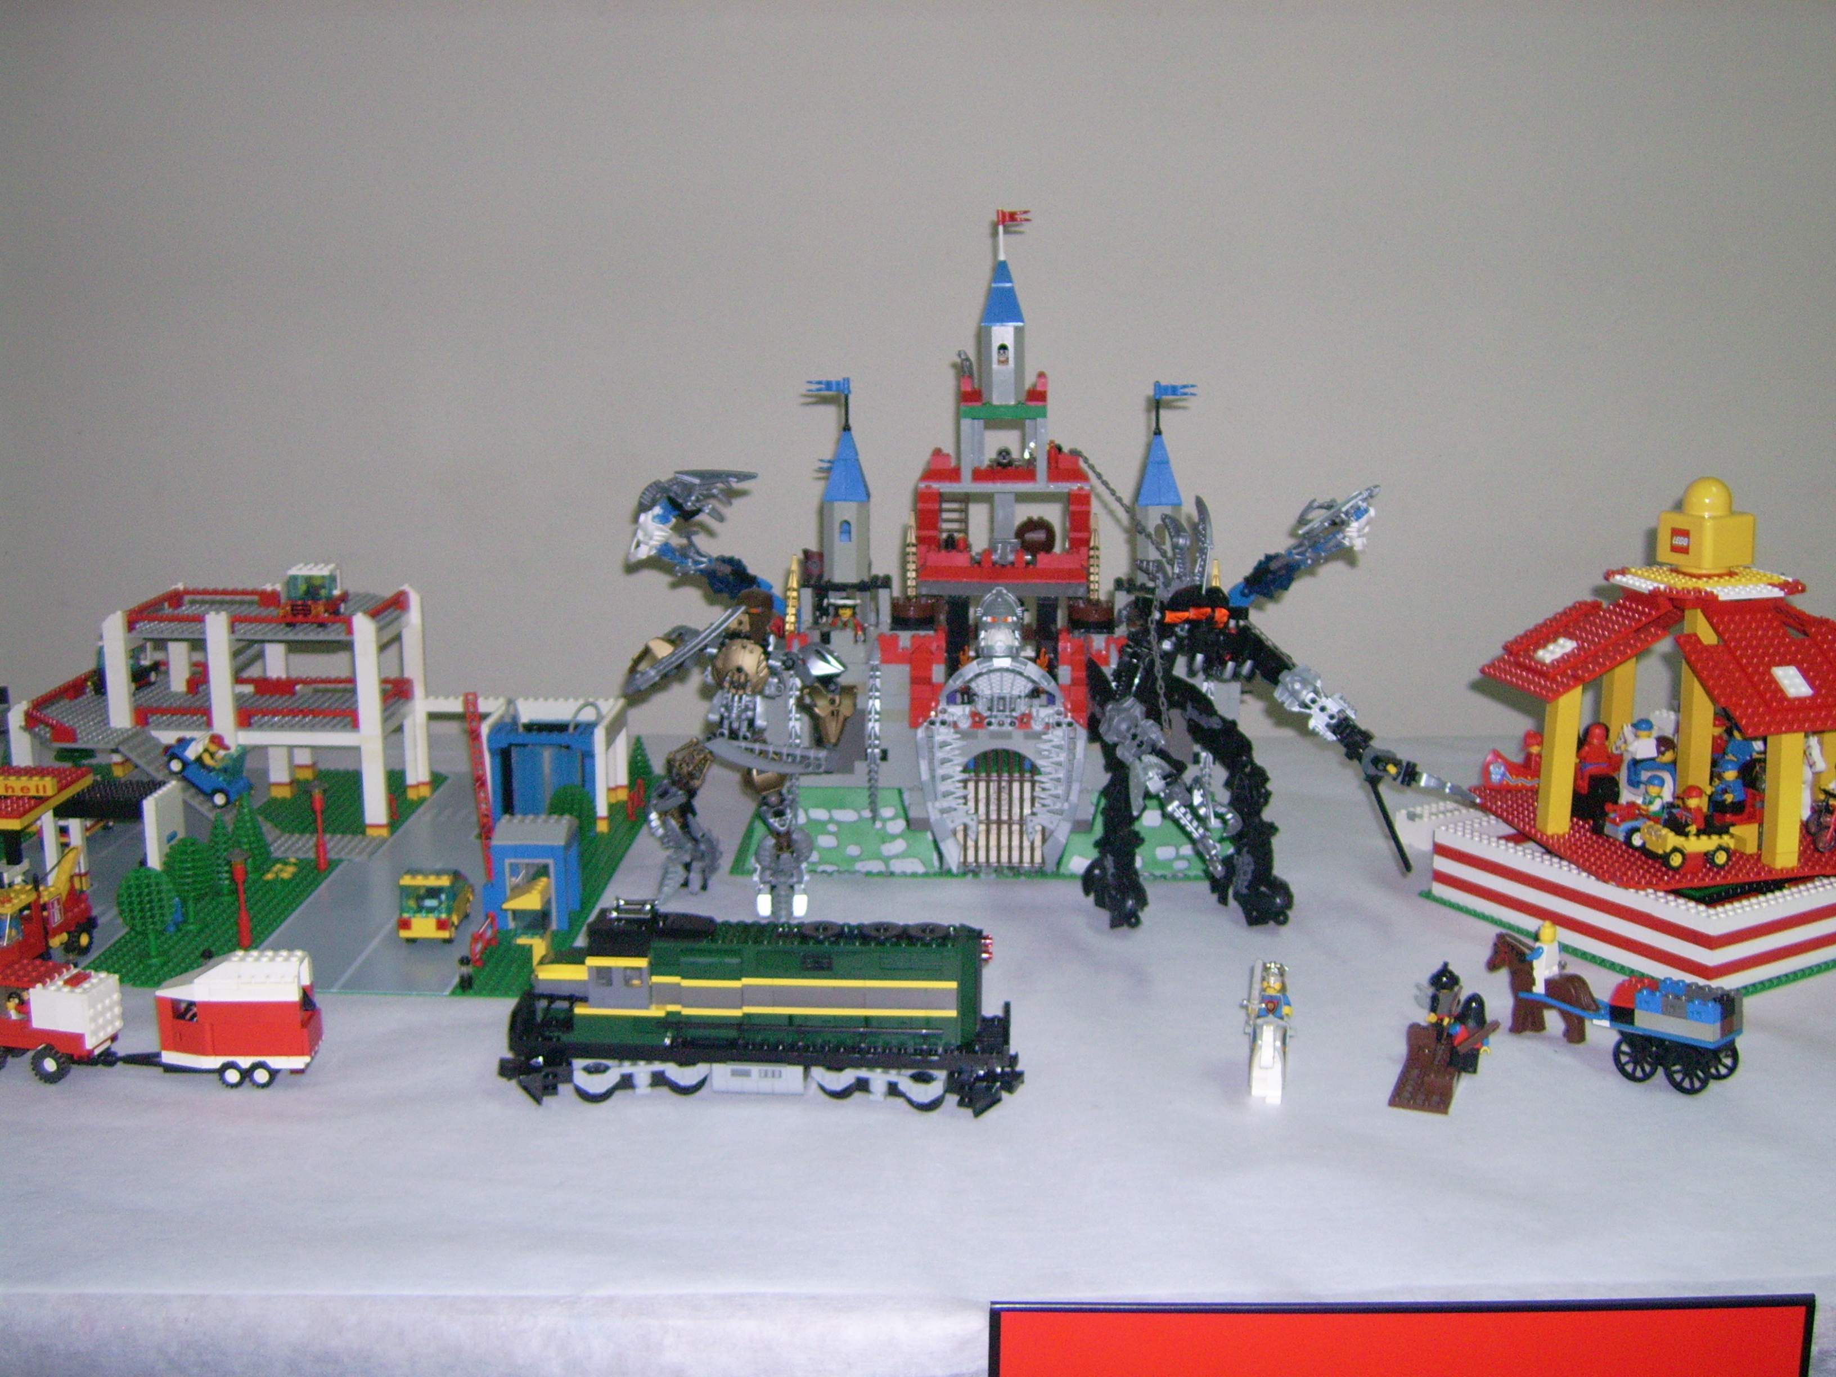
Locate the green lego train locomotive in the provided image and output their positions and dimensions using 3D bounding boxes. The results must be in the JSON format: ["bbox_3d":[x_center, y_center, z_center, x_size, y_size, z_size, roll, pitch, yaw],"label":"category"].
[{"bbox_3d":[-0.084,0.163,1.120,0.276,0.107,0.057,1,12,2],"label":"green lego train locomotive"}]

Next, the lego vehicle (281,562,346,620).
[{"bbox_3d":[-0.457,-0.073,1.620,0.036,0.045,0.073,1,12,2],"label":"lego vehicle"}]

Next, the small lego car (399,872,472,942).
[{"bbox_3d":[-0.312,0.136,1.383,0.037,0.045,0.073,1,12,2],"label":"small lego car"}]

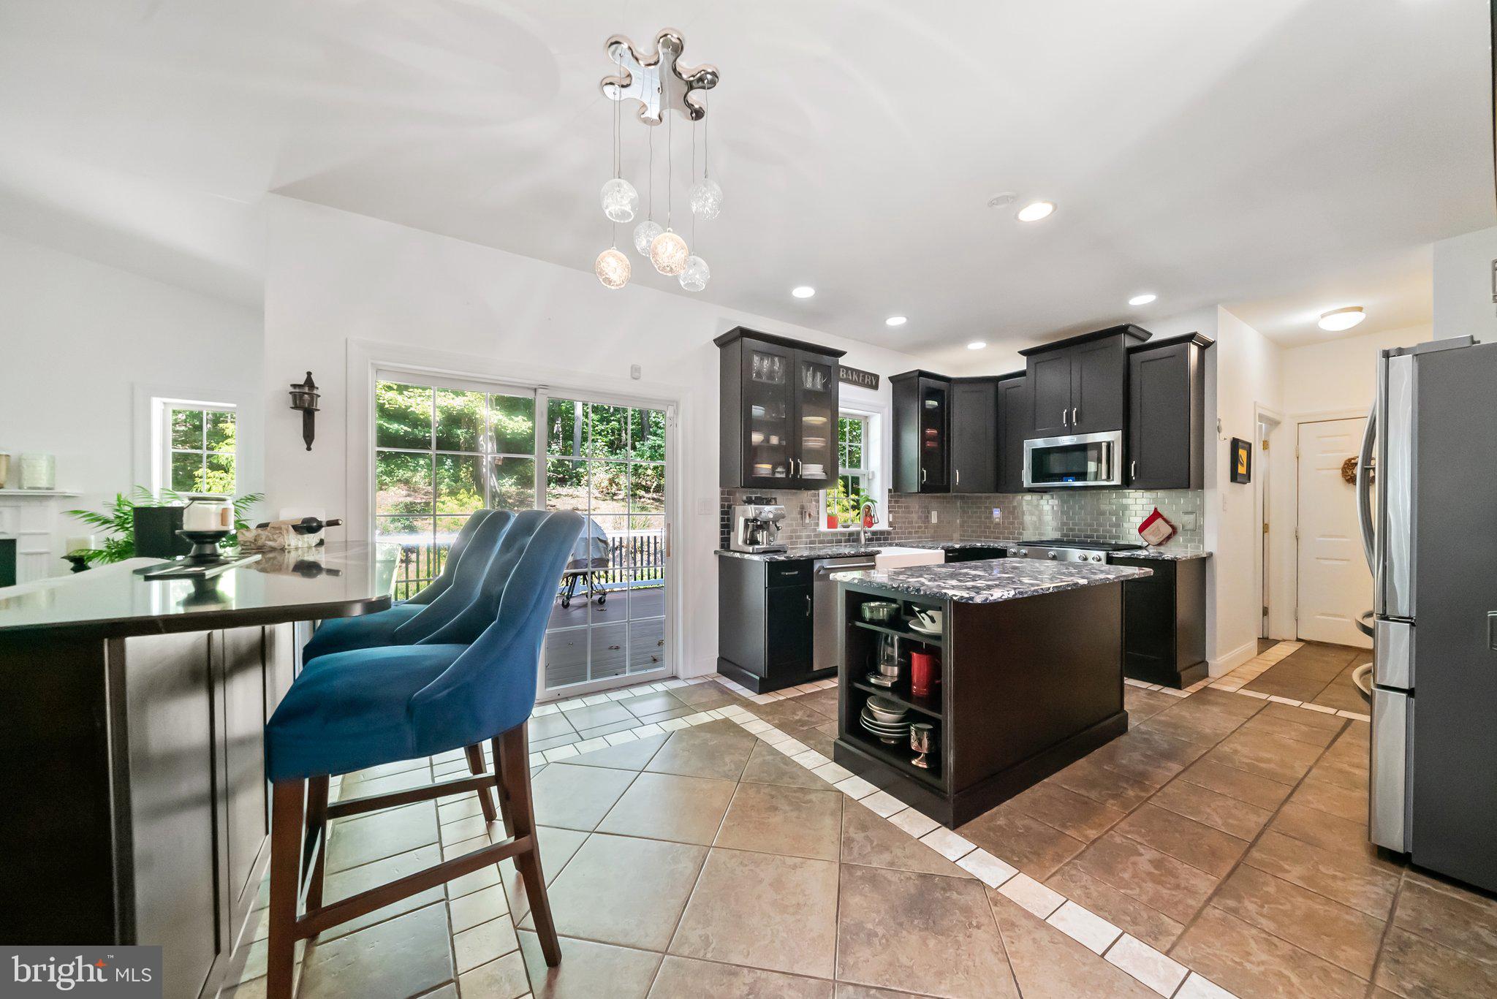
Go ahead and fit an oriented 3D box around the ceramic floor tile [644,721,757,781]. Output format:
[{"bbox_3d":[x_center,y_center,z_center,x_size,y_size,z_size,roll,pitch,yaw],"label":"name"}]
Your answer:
[{"bbox_3d":[-0.198,1.278,2.596,0.465,0.012,0.620,0,0,11],"label":"ceramic floor tile"}]

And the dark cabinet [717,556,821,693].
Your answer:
[{"bbox_3d":[0.115,0.849,3.584,0.405,0.890,0.635,0,0,-33],"label":"dark cabinet"}]

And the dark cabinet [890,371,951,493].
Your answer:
[{"bbox_3d":[1.677,-0.625,4.839,0.497,1.107,0.350,0,0,-34],"label":"dark cabinet"}]

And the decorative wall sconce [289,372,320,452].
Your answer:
[{"bbox_3d":[-2.130,-0.424,2.414,0.115,0.395,0.130,0,0,-34],"label":"decorative wall sconce"}]

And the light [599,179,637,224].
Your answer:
[{"bbox_3d":[-0.400,-0.927,1.548,0.118,0.115,0.118,0,0,-33],"label":"light"}]

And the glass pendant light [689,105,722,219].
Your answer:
[{"bbox_3d":[-0.146,-1.185,1.712,0.118,0.430,0.118,0,0,0],"label":"glass pendant light"}]

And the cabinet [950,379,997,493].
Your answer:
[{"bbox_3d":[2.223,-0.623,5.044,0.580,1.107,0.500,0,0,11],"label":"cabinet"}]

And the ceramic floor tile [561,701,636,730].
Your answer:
[{"bbox_3d":[-0.872,1.275,2.939,0.333,0.012,0.299,0,0,-34],"label":"ceramic floor tile"}]

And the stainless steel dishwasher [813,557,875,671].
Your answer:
[{"bbox_3d":[0.542,0.809,3.863,0.605,0.800,0.600,0,0,-33],"label":"stainless steel dishwasher"}]

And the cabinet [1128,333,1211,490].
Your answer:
[{"bbox_3d":[3.183,-0.624,3.769,0.362,1.086,0.423,0,0,-33],"label":"cabinet"}]

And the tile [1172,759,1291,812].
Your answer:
[{"bbox_3d":[2.212,1.289,2.257,0.341,0.012,0.296,0,0,-34],"label":"tile"}]

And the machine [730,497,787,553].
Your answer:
[{"bbox_3d":[0.083,0.178,3.729,0.313,0.403,0.313,0,0,-33],"label":"machine"}]

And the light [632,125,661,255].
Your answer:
[{"bbox_3d":[-0.360,-1.132,1.816,0.118,0.481,0.118,0,0,-33],"label":"light"}]

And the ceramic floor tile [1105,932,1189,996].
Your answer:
[{"bbox_3d":[1.113,1.304,1.398,0.147,0.010,0.147,0,0,-31],"label":"ceramic floor tile"}]

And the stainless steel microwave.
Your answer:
[{"bbox_3d":[2.855,-0.322,4.298,0.405,0.425,0.755,0,0,-34],"label":"stainless steel microwave"}]

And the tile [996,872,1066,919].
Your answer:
[{"bbox_3d":[0.931,1.304,1.642,0.147,0.010,0.147,0,0,-31],"label":"tile"}]

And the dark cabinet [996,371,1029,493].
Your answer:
[{"bbox_3d":[2.538,-0.601,4.609,0.330,1.050,0.290,0,0,-35],"label":"dark cabinet"}]

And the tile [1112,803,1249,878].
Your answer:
[{"bbox_3d":[1.653,1.296,1.913,0.322,0.010,0.322,0,0,-34],"label":"tile"}]

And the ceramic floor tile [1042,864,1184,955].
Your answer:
[{"bbox_3d":[1.157,1.294,1.587,0.155,0.010,0.320,0,0,-34],"label":"ceramic floor tile"}]

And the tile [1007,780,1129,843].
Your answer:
[{"bbox_3d":[1.334,1.304,2.112,0.322,0.010,0.322,0,0,-32],"label":"tile"}]

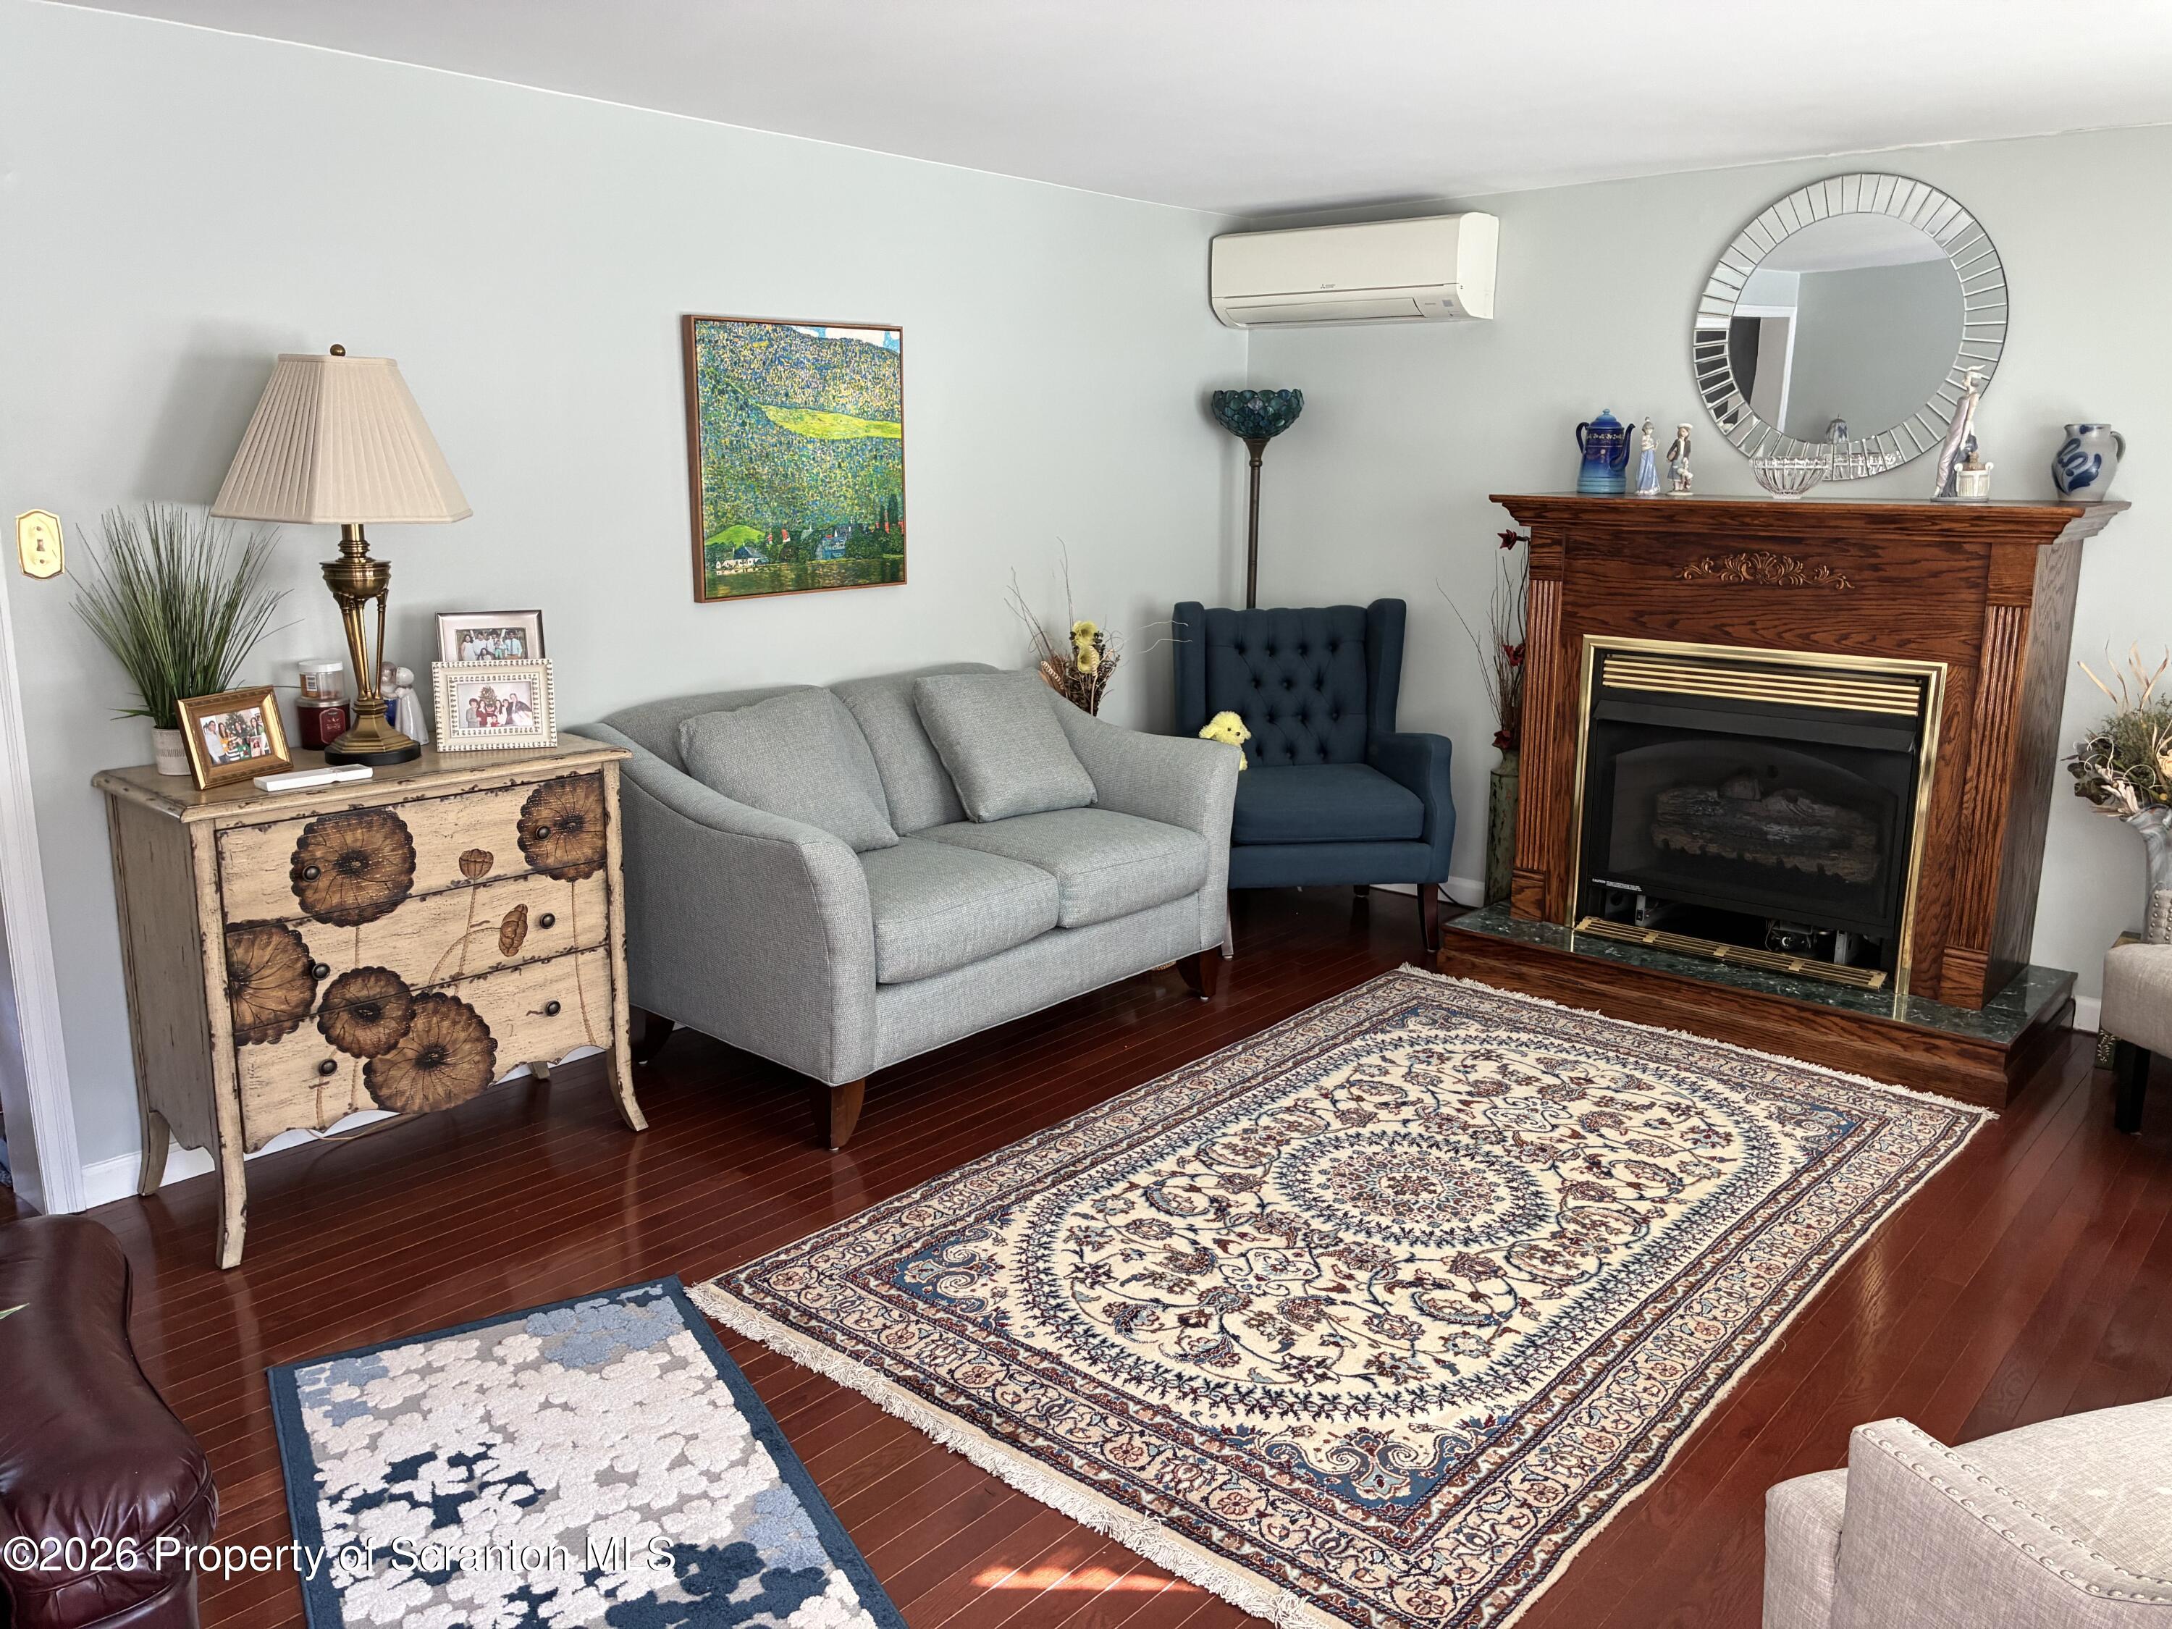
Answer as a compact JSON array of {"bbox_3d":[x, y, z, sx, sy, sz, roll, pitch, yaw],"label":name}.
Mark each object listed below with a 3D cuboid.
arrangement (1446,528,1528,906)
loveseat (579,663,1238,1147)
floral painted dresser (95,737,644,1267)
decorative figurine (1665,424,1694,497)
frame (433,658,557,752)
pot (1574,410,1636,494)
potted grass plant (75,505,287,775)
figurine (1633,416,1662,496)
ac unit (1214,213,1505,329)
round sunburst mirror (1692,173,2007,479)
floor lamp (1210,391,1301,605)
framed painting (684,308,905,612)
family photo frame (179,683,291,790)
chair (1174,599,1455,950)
[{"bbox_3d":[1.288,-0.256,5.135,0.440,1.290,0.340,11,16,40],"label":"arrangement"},{"bbox_3d":[-0.410,0.137,4.261,0.870,0.885,1.570,11,16,40],"label":"loveseat"},{"bbox_3d":[-1.460,0.318,3.426,0.480,0.882,0.920,11,16,40],"label":"floral painted dresser"},{"bbox_3d":[1.700,-1.008,4.656,0.085,0.202,0.075,2,12,9],"label":"decorative figurine"},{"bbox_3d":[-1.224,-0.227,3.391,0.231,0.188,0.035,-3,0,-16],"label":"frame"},{"bbox_3d":[1.474,-1.017,4.592,0.130,0.233,0.168,-10,16,-40],"label":"pot"},{"bbox_3d":[-1.719,-0.334,3.143,0.320,0.515,0.370,11,16,40],"label":"potted grass plant"},{"bbox_3d":[1.562,-0.990,4.521,0.066,0.210,0.066,-5,13,-21],"label":"figurine"},{"bbox_3d":[0.857,-1.752,5.316,0.923,0.303,0.250,11,16,40],"label":"ac unit"},{"bbox_3d":[2.068,-1.324,4.468,0.810,0.810,0.030,11,16,40],"label":"round sunburst mirror"},{"bbox_3d":[0.572,-0.594,5.693,0.325,1.706,0.325,11,16,40],"label":"floor lamp"},{"bbox_3d":[-0.737,-0.926,4.256,0.042,0.689,0.679,11,16,40],"label":"framed painting"},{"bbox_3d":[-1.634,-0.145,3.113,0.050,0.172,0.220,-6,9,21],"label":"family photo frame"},{"bbox_3d":[0.710,-0.149,5.246,0.770,1.030,0.790,-1,12,-6],"label":"chair"}]

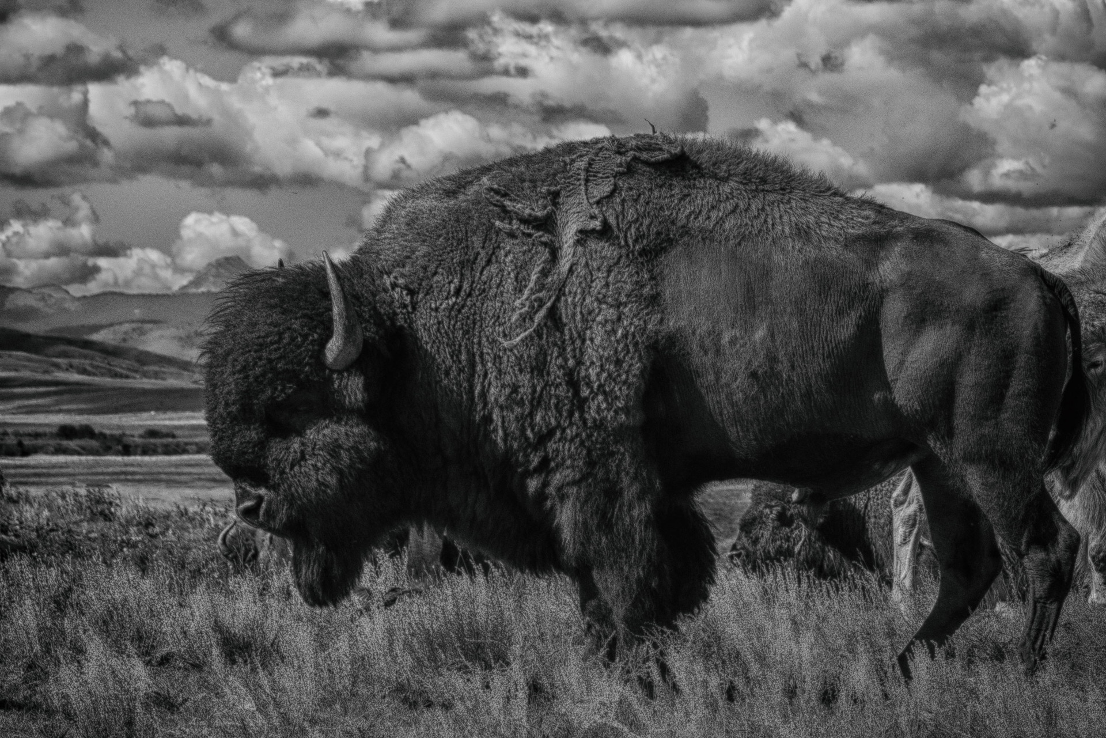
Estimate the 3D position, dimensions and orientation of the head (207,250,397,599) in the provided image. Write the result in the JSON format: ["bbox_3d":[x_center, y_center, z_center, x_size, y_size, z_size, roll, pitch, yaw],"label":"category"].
[{"bbox_3d":[-0.794,0.193,8.750,0.600,1.100,0.620,0,0,-12],"label":"head"}]

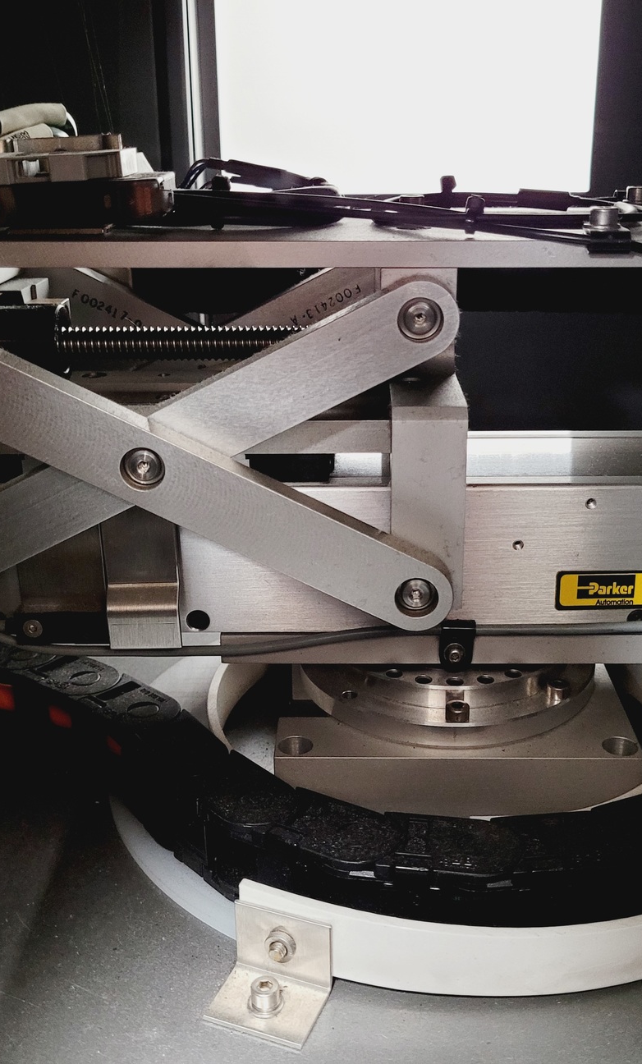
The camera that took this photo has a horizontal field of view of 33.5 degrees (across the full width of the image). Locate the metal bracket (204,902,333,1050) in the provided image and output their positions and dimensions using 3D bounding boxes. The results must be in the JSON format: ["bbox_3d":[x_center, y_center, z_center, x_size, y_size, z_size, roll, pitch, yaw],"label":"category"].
[{"bbox_3d":[-0.017,0.140,0.339,0.033,0.029,0.026,8,23,19],"label":"metal bracket"}]

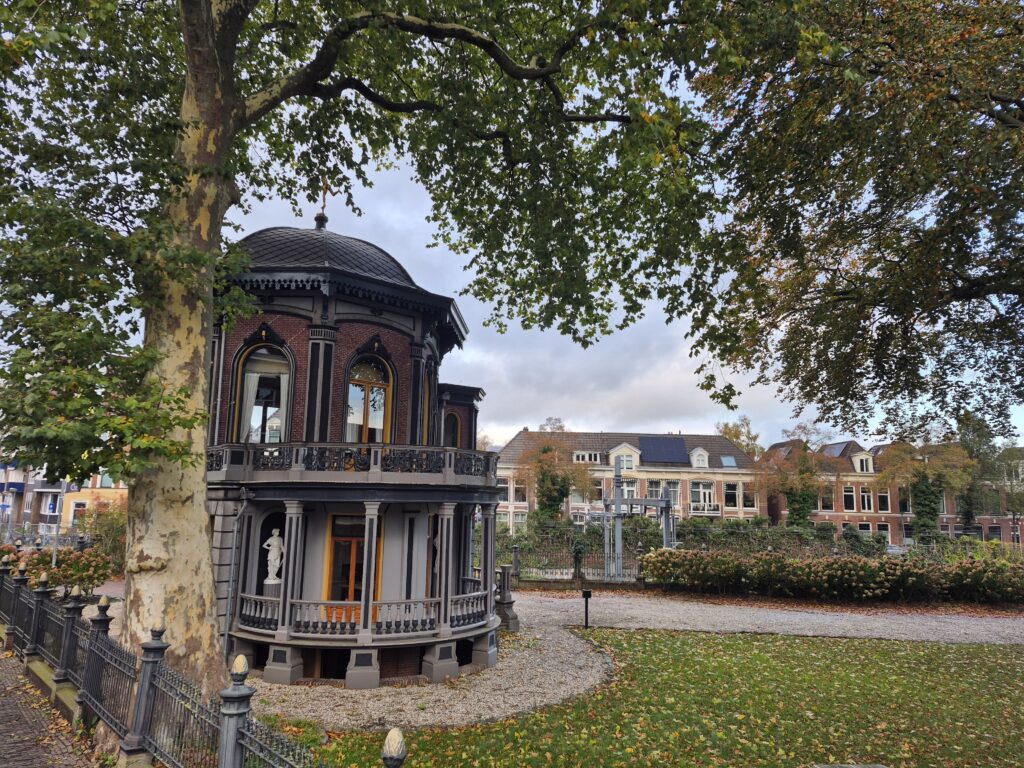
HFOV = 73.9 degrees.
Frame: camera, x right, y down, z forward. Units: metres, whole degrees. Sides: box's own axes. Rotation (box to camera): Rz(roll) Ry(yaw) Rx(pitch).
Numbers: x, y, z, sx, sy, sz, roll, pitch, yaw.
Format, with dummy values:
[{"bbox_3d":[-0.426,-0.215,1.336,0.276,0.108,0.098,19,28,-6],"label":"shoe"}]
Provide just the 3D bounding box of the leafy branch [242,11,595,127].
[{"bbox_3d":[-1.637,-5.591,11.973,6.200,2.230,1.800,1,-10,0],"label":"leafy branch"}]

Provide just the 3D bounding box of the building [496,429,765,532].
[{"bbox_3d":[10.405,10.205,66.278,25.790,11.220,9.000,1,-10,2],"label":"building"}]

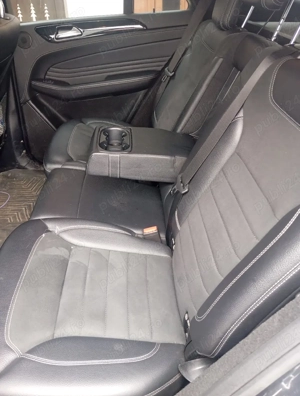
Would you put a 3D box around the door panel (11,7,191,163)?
[{"bbox_3d":[-0.231,-0.495,1.595,0.840,0.700,0.130,-1,33,-2],"label":"door panel"}]

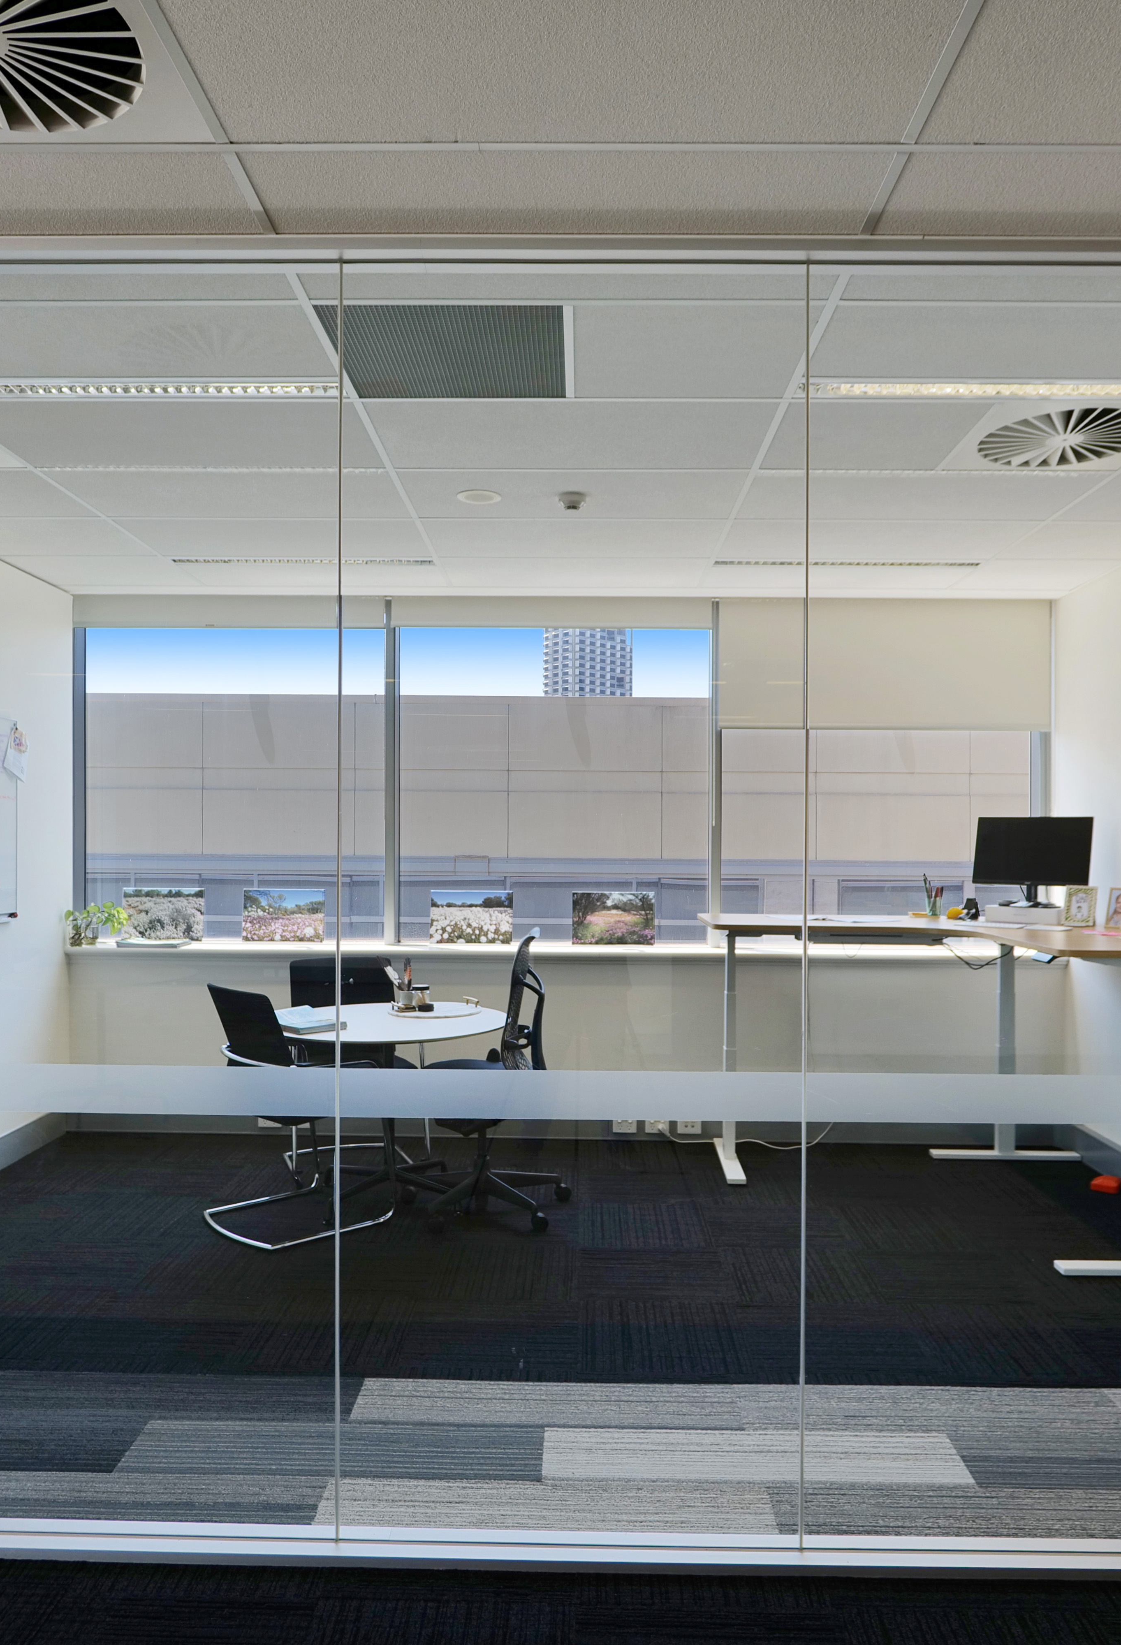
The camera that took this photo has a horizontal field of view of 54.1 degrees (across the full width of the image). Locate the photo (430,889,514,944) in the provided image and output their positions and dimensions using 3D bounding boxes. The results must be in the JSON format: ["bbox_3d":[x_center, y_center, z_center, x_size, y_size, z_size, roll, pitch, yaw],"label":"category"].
[{"bbox_3d":[-0.448,0.485,5.600,0.420,0.290,0.020,0,-12,1],"label":"photo"}]

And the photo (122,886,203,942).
[{"bbox_3d":[-2.128,0.497,5.890,0.440,0.285,0.015,0,0,1],"label":"photo"}]

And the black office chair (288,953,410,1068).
[{"bbox_3d":[-0.914,1.097,5.001,0.540,0.900,0.600,0,0,-24],"label":"black office chair"}]

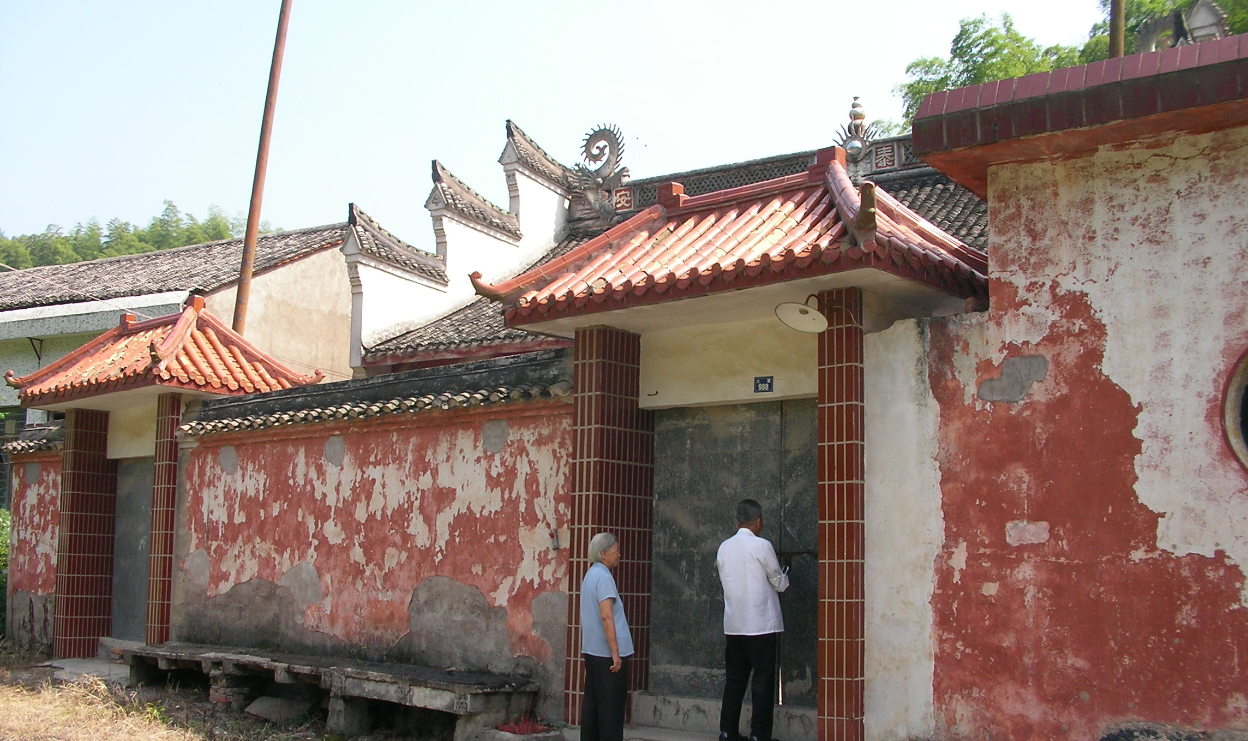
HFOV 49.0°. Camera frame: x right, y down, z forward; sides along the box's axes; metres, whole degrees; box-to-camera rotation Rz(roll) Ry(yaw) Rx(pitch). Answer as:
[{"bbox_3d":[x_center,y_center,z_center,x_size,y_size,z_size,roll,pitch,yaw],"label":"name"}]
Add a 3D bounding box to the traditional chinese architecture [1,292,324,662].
[{"bbox_3d":[-5.593,1.282,15.979,3.550,4.250,2.000,-7,-11,44],"label":"traditional chinese architecture"}]

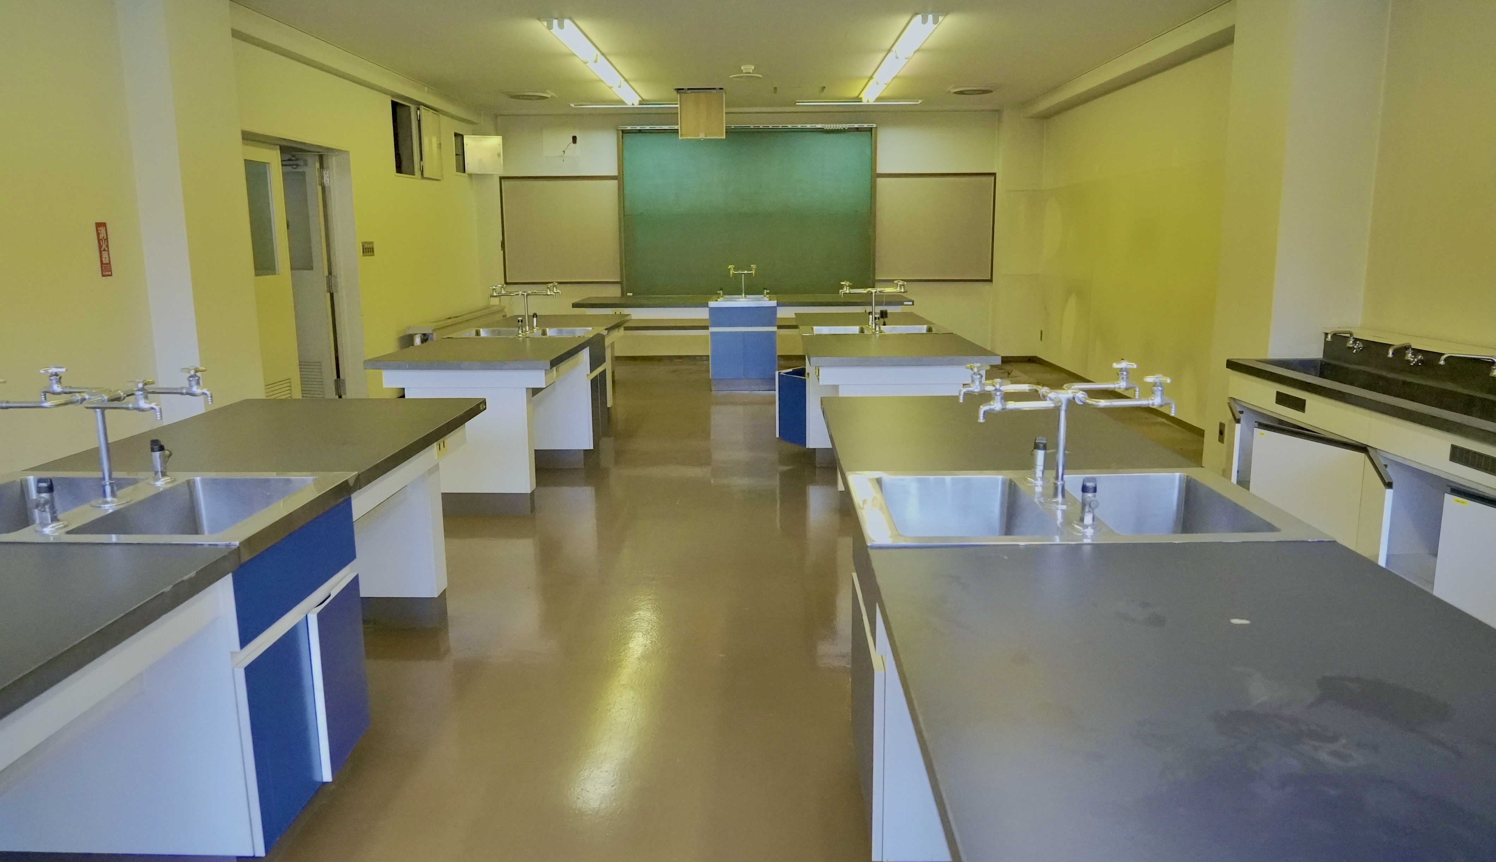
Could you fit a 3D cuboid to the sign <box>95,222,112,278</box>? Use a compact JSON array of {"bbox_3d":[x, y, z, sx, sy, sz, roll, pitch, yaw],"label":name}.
[{"bbox_3d":[-3.085,-0.868,4.789,0.008,0.252,0.080,0,11,1],"label":"sign"}]

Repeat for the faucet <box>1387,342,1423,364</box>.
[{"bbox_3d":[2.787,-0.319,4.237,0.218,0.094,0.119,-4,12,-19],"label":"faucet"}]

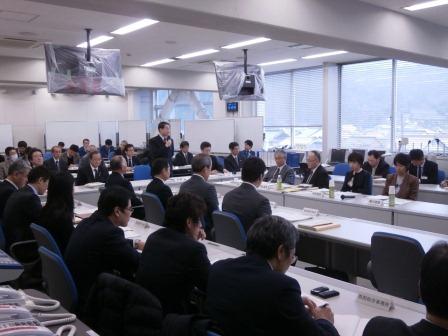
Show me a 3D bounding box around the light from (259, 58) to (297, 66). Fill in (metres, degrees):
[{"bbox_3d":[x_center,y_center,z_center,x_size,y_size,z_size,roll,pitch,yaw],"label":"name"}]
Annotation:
[{"bbox_3d":[1.273,-2.554,11.251,0.240,0.090,1.240,-4,6,-38],"label":"light"}]

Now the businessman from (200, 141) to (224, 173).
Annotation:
[{"bbox_3d":[-0.257,0.141,8.922,0.520,1.250,0.780,-5,7,-40],"label":"businessman"}]

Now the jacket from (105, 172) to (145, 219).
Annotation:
[{"bbox_3d":[-1.303,0.344,6.039,0.450,0.610,0.500,-4,6,-38],"label":"jacket"}]

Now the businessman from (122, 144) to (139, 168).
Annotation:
[{"bbox_3d":[-2.030,0.127,10.197,0.520,1.256,0.780,-4,6,-38],"label":"businessman"}]

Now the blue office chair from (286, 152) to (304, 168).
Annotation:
[{"bbox_3d":[1.666,0.160,11.042,0.580,1.033,0.580,3,6,38],"label":"blue office chair"}]

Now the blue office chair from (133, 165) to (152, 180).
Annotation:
[{"bbox_3d":[-1.378,0.415,8.518,0.570,0.900,0.580,-4,6,-38],"label":"blue office chair"}]

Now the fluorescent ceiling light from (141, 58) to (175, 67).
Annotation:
[{"bbox_3d":[-1.546,-2.501,10.893,0.220,0.080,1.250,-4,6,-38],"label":"fluorescent ceiling light"}]

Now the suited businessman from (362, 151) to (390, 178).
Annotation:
[{"bbox_3d":[2.525,0.257,7.742,0.800,1.180,0.520,-5,7,-40],"label":"suited businessman"}]

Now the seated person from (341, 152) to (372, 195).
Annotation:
[{"bbox_3d":[1.683,0.396,6.265,0.780,1.190,0.480,-5,7,-40],"label":"seated person"}]

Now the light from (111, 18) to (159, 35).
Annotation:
[{"bbox_3d":[-1.419,-2.225,7.334,0.240,0.090,1.240,-4,6,-38],"label":"light"}]

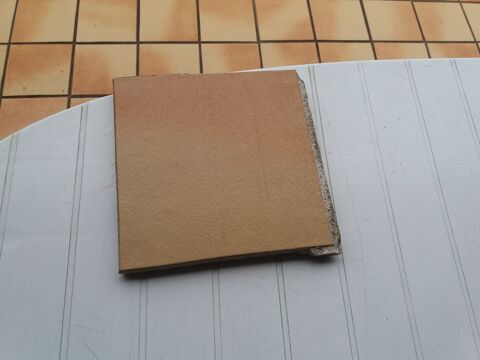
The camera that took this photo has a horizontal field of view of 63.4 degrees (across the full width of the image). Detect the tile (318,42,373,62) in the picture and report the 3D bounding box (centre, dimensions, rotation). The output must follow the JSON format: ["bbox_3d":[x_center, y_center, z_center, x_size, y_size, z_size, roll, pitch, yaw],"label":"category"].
[{"bbox_3d":[0.390,-0.403,1.385,0.200,0.010,0.200,-3,68,-6],"label":"tile"}]

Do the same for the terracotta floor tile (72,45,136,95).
[{"bbox_3d":[-0.444,-0.367,1.291,0.200,0.010,0.200,-3,68,-6],"label":"terracotta floor tile"}]

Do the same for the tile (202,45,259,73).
[{"bbox_3d":[-0.027,-0.385,1.338,0.200,0.010,0.200,-3,68,-6],"label":"tile"}]

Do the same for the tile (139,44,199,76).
[{"bbox_3d":[-0.236,-0.376,1.314,0.200,0.010,0.200,-3,68,-6],"label":"tile"}]

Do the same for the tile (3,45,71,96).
[{"bbox_3d":[-0.653,-0.358,1.267,0.200,0.010,0.200,-3,68,-6],"label":"tile"}]

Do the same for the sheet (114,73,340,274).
[{"bbox_3d":[-0.018,-0.018,0.400,0.209,0.018,0.202,-5,70,-9],"label":"sheet"}]

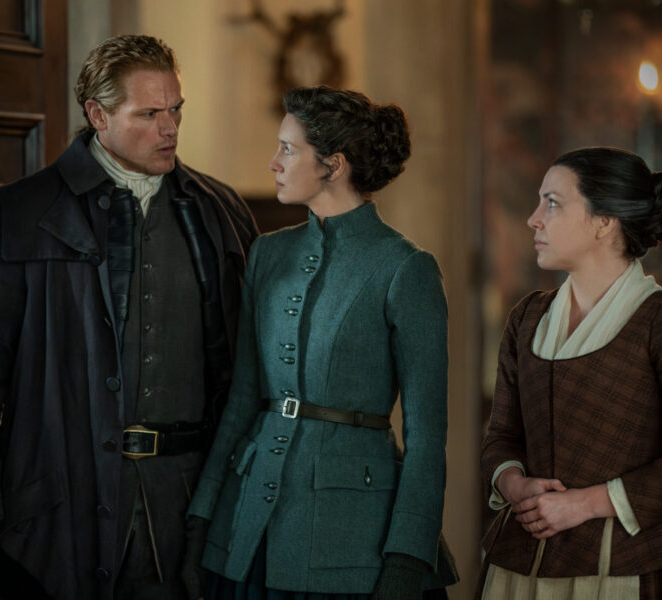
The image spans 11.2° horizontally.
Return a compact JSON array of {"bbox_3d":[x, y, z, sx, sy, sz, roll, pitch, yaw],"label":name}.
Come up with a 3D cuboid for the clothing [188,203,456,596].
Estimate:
[{"bbox_3d":[-0.016,0.186,6.320,0.520,0.740,0.370,0,1,38],"label":"clothing"}]

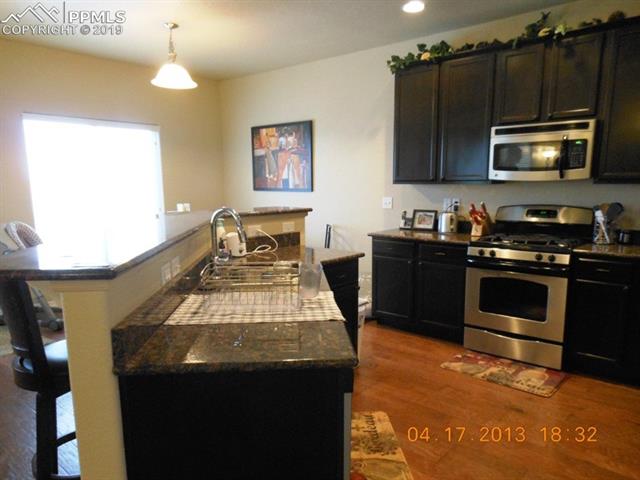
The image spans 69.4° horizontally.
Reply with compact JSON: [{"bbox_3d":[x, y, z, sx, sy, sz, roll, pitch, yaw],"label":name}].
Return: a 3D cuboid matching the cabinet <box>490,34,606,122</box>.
[{"bbox_3d":[1.818,-1.218,3.656,0.756,0.621,0.335,6,10,41],"label":"cabinet"}]

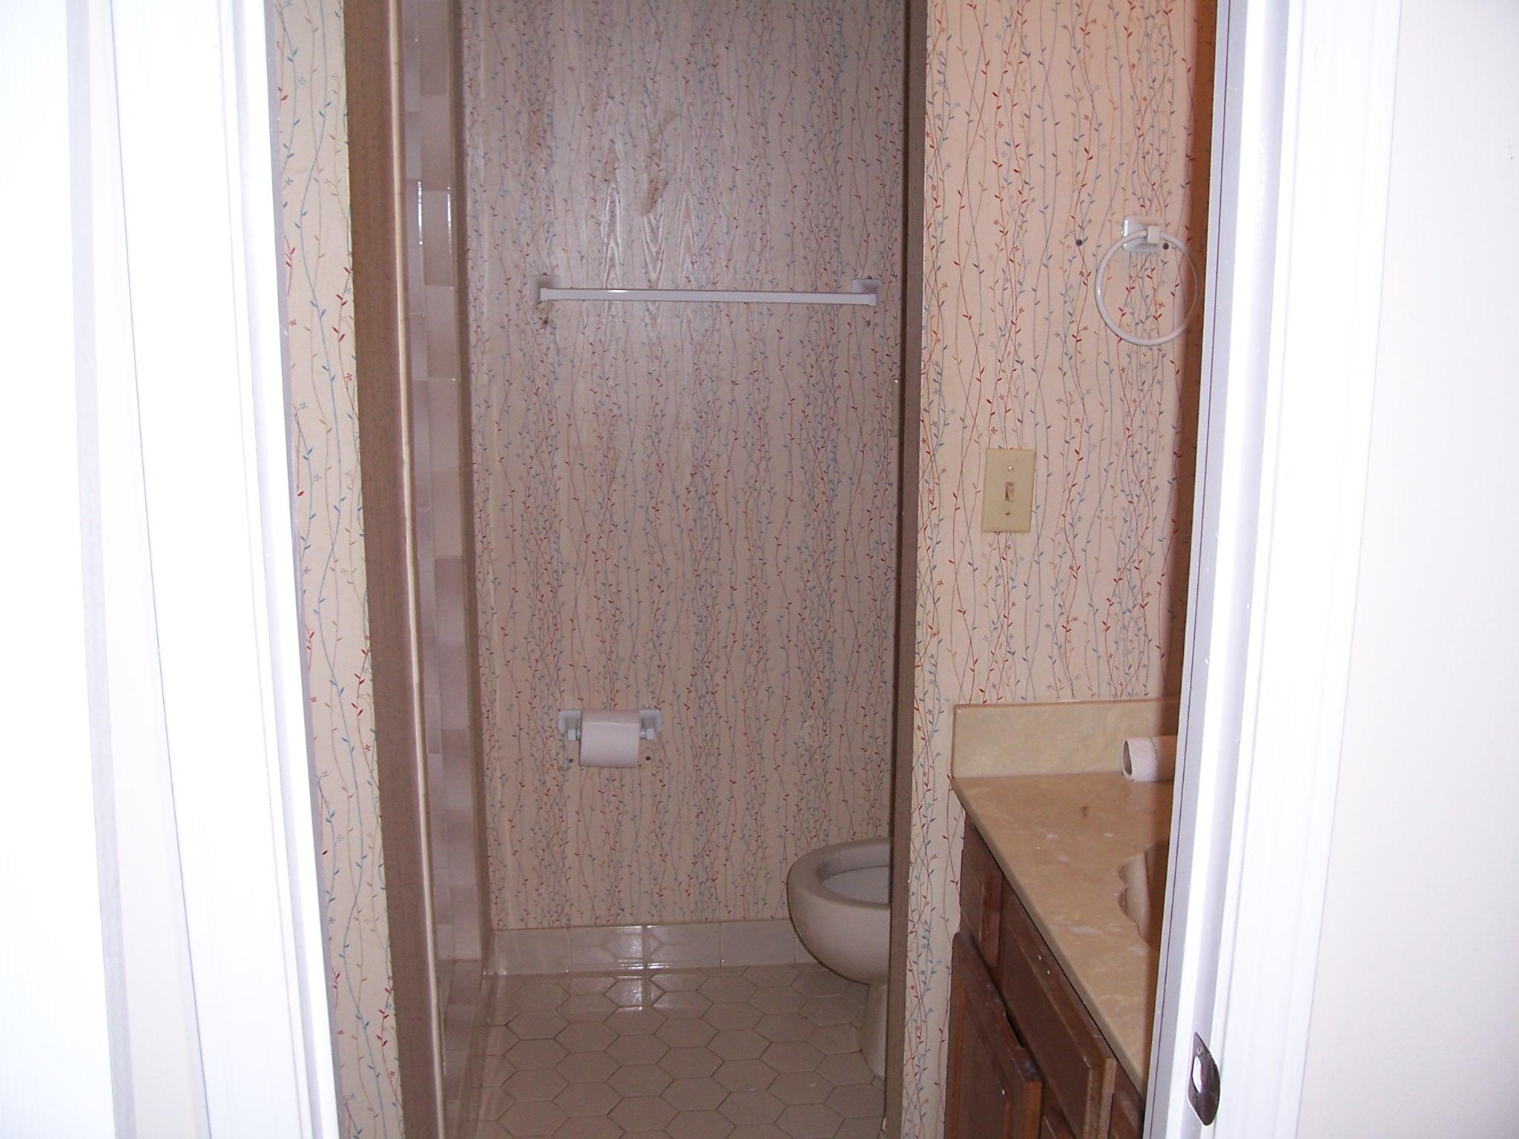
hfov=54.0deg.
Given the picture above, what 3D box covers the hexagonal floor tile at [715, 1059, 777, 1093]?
[{"bbox_3d":[-0.025,0.910,2.671,0.125,0.010,0.108,-1,12,-6],"label":"hexagonal floor tile"}]

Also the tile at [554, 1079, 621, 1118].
[{"bbox_3d":[-0.297,0.923,2.591,0.121,0.008,0.105,-1,12,-7],"label":"tile"}]

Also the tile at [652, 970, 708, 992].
[{"bbox_3d":[-0.159,0.839,3.020,0.125,0.010,0.085,-1,12,-6],"label":"tile"}]

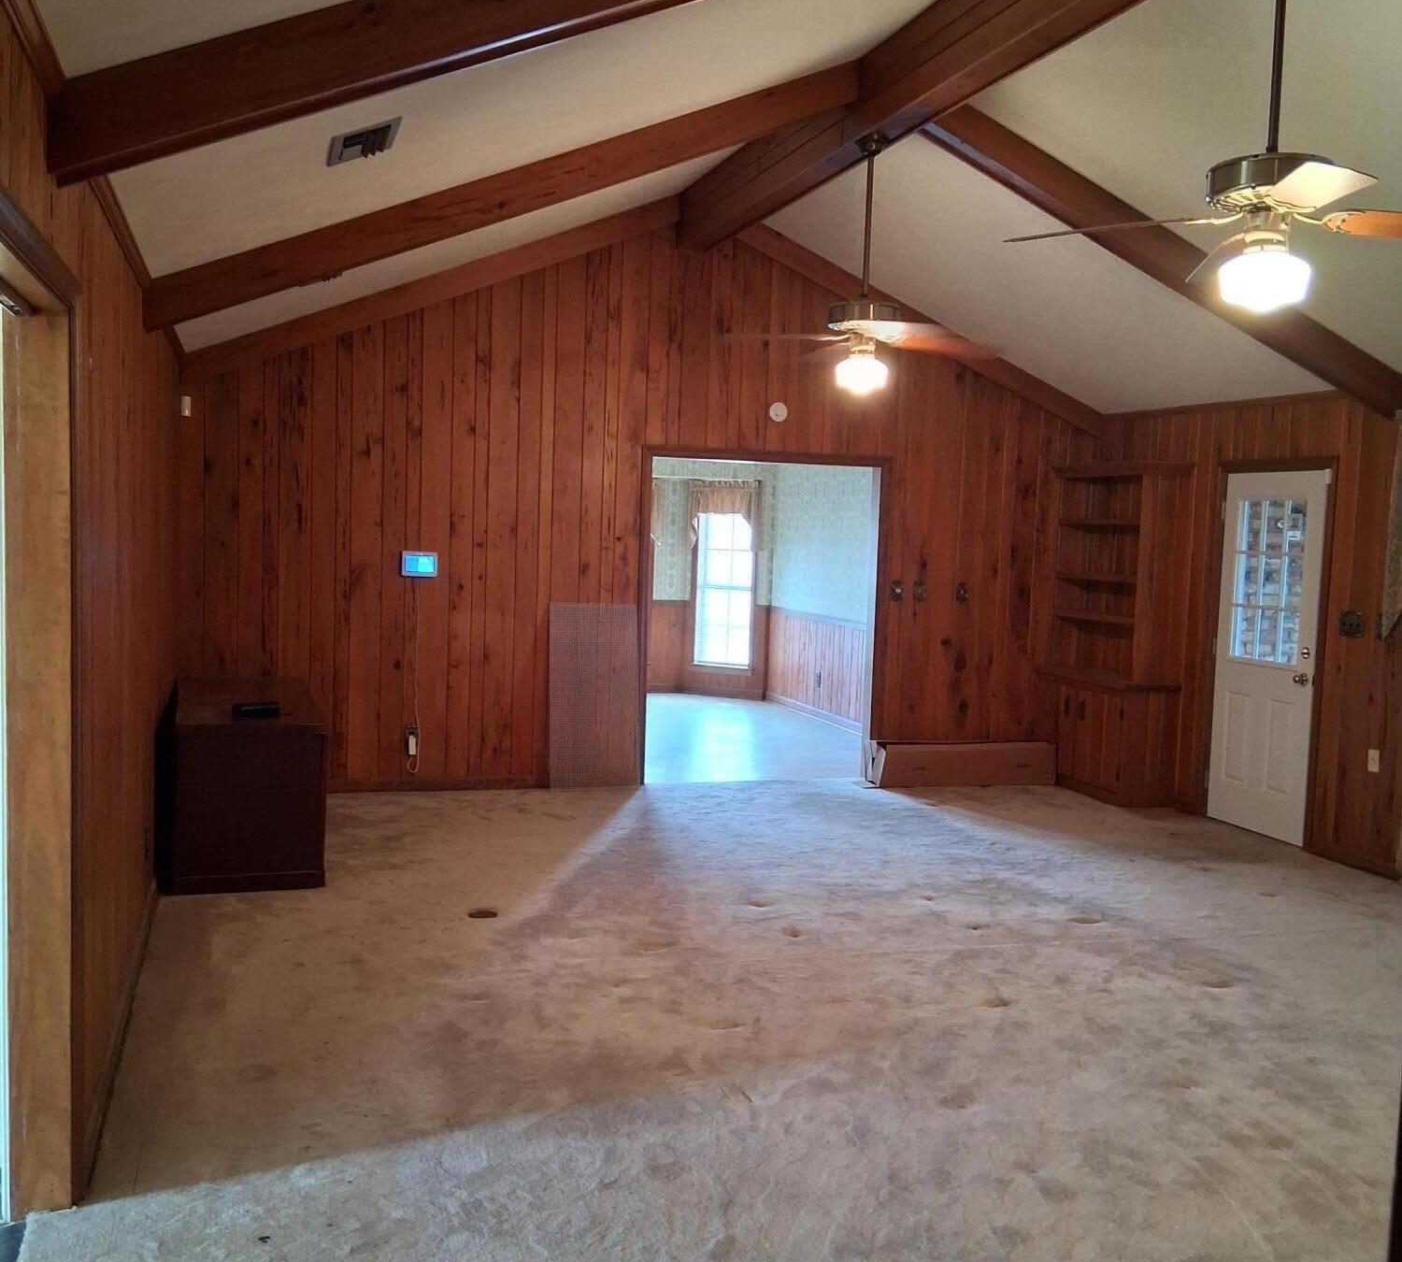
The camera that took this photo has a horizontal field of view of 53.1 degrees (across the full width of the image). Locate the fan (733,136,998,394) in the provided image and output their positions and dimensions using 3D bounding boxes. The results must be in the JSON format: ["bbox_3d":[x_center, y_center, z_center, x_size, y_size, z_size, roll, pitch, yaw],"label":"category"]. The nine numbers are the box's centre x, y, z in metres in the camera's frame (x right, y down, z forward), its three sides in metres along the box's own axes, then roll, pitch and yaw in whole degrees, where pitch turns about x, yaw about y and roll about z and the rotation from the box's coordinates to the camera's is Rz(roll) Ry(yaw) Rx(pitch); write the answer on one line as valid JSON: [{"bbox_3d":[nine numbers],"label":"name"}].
[{"bbox_3d":[0.733,-1.590,6.194,1.308,1.094,1.308,0,5,-18],"label":"fan"}]

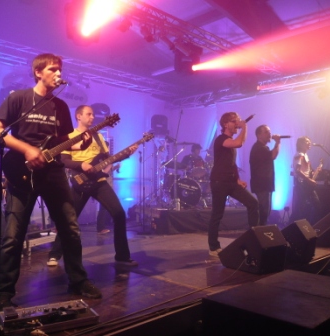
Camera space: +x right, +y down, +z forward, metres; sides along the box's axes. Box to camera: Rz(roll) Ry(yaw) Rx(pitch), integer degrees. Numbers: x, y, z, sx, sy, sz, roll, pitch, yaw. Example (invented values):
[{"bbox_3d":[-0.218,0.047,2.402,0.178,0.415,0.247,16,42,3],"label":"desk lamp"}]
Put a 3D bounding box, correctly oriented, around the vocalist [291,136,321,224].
[{"bbox_3d":[2.310,0.323,6.000,0.500,1.720,0.550,-3,-5,30],"label":"vocalist"}]

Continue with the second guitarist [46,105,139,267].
[{"bbox_3d":[-0.800,0.214,4.000,0.800,1.730,0.620,3,-6,-42],"label":"second guitarist"}]

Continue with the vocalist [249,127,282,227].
[{"bbox_3d":[1.414,0.246,5.100,0.500,1.760,0.520,-2,-5,16],"label":"vocalist"}]

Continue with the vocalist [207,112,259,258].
[{"bbox_3d":[0.829,0.204,4.450,0.660,1.760,0.520,-2,-5,16],"label":"vocalist"}]

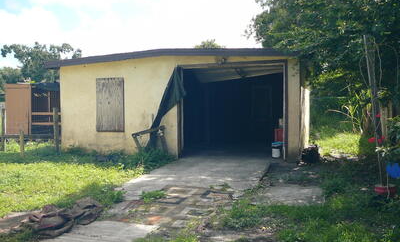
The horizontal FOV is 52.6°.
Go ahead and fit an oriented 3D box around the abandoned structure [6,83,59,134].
[{"bbox_3d":[-5.650,-0.448,15.396,2.600,1.930,2.000,0,3,5],"label":"abandoned structure"}]

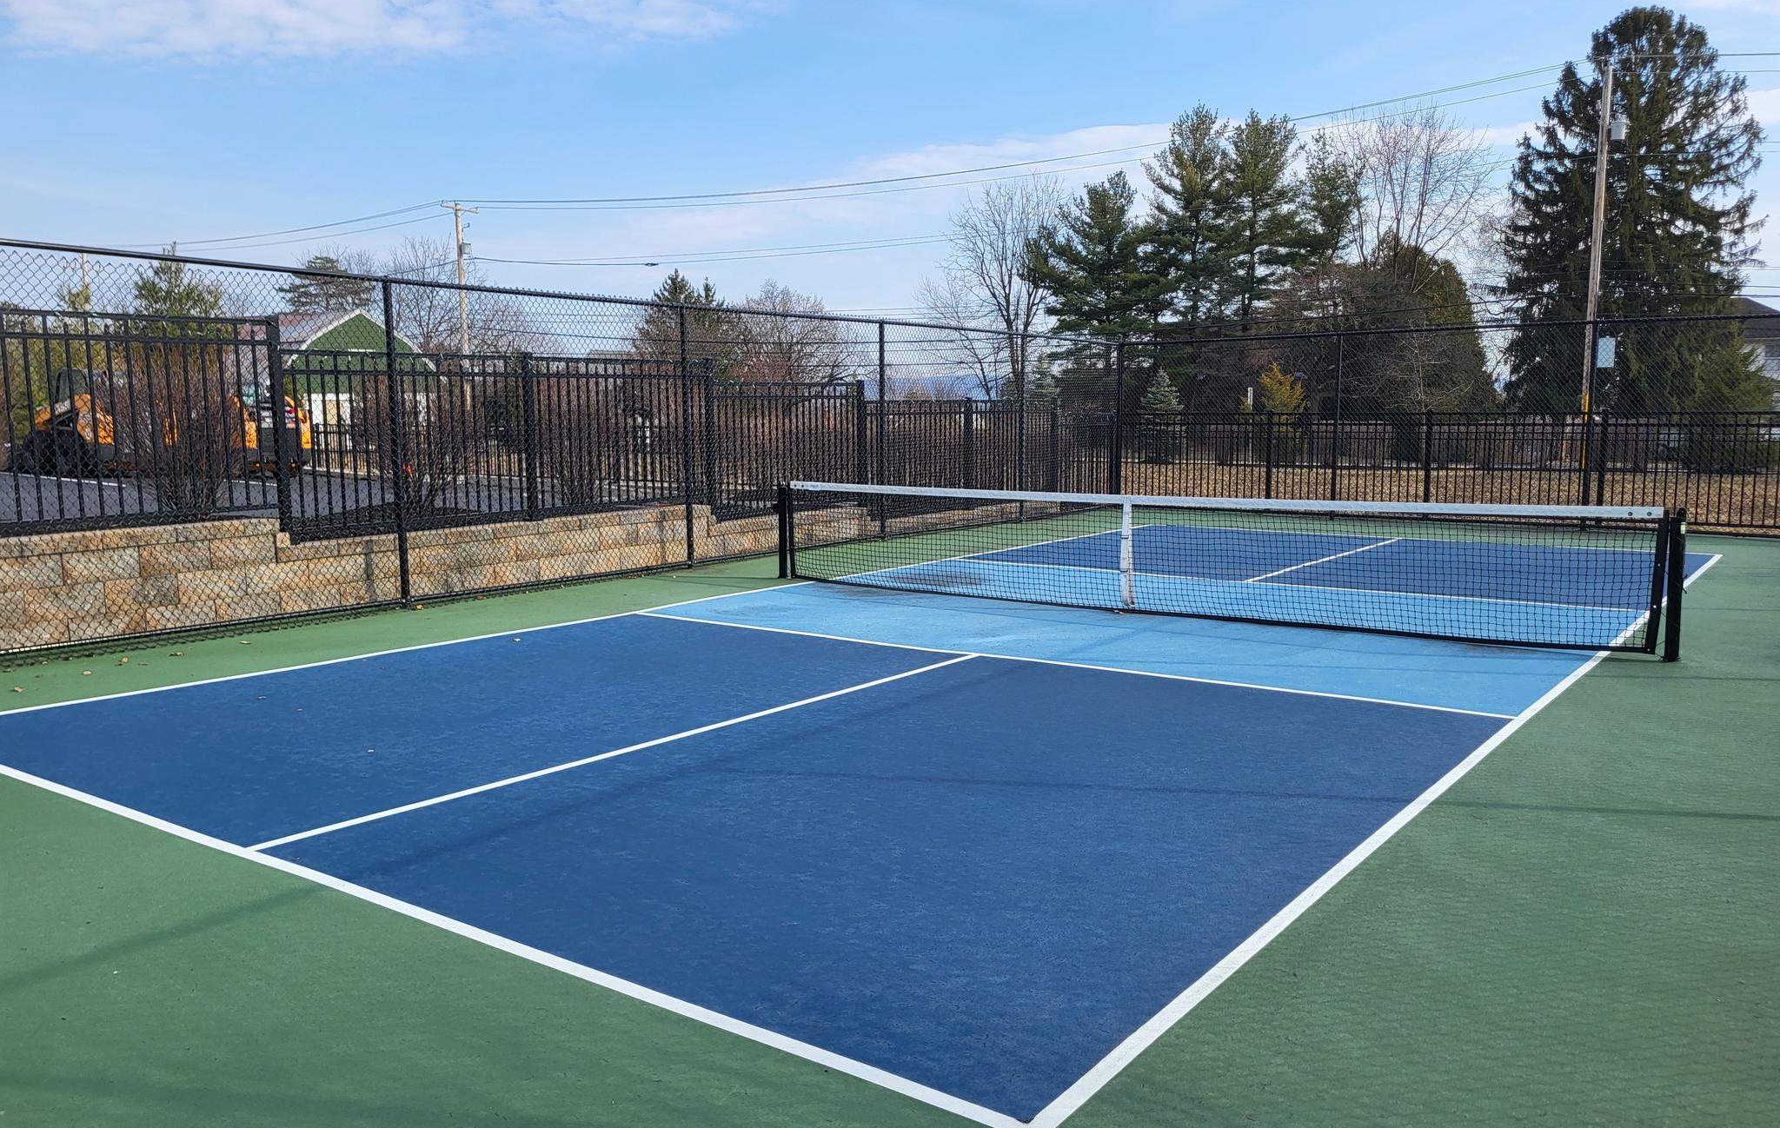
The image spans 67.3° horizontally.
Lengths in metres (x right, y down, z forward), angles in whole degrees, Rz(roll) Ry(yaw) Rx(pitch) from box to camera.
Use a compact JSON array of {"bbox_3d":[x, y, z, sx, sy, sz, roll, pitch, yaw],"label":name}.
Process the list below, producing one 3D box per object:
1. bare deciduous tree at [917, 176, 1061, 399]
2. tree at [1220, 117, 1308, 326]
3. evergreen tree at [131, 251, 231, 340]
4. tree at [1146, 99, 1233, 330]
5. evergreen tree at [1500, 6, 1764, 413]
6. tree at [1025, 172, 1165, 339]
[{"bbox_3d":[4.369,-10.985,59.001,6.370,12.020,6.370,0,7,4],"label":"bare deciduous tree"},{"bbox_3d":[15.096,-11.267,54.001,4.090,13.600,4.090,1,7,15],"label":"tree"},{"bbox_3d":[-24.374,-7.167,46.001,3.210,7.380,3.210,-4,7,-27],"label":"evergreen tree"},{"bbox_3d":[12.076,-11.369,54.001,4.080,13.830,4.080,1,7,12],"label":"tree"},{"bbox_3d":[26.622,-11.788,48.002,8.330,15.870,8.330,3,7,28],"label":"evergreen tree"},{"bbox_3d":[8.398,-10.274,55.001,5.830,11.470,5.830,1,7,9],"label":"tree"}]

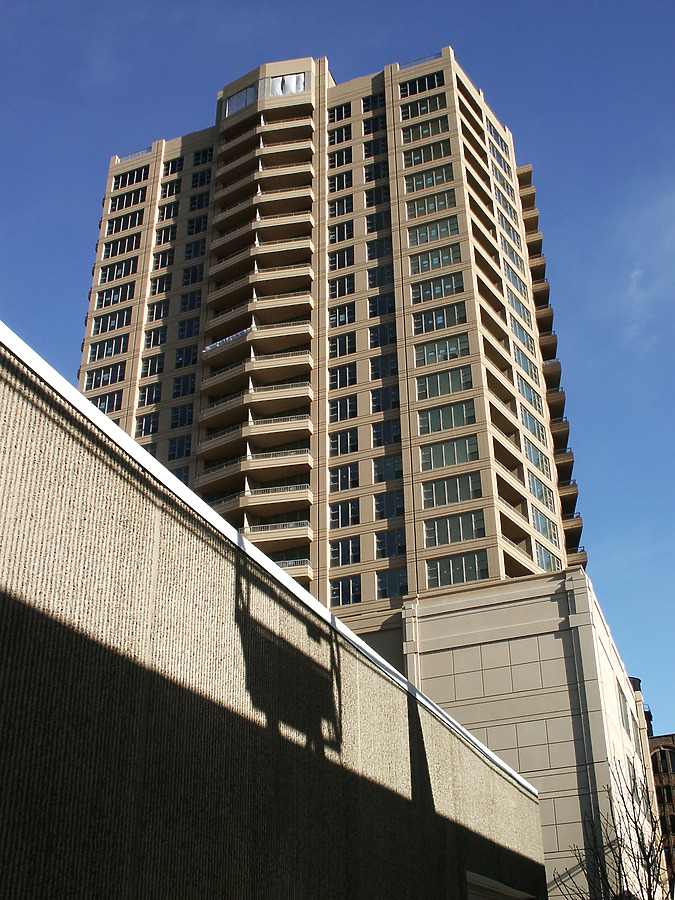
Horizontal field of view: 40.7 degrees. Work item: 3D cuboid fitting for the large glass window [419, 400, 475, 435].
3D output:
[{"bbox_3d":[8.100,-2.350,67.330,4.310,2.050,0.200,-11,-30,20],"label":"large glass window"}]

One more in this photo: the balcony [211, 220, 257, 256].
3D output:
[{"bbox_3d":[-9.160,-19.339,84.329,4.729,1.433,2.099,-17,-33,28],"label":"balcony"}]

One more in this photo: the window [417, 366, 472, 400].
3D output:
[{"bbox_3d":[8.139,-5.097,69.206,4.300,2.050,0.200,-12,-30,20],"label":"window"}]

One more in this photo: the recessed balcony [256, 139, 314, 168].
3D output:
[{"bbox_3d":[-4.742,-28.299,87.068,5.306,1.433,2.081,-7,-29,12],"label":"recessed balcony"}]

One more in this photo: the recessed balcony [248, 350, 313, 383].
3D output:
[{"bbox_3d":[-4.530,-6.710,73.640,5.020,1.380,1.780,-5,-29,9],"label":"recessed balcony"}]

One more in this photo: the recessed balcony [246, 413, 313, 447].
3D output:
[{"bbox_3d":[-4.473,-1.460,72.676,5.060,1.320,2.150,-6,-29,10],"label":"recessed balcony"}]

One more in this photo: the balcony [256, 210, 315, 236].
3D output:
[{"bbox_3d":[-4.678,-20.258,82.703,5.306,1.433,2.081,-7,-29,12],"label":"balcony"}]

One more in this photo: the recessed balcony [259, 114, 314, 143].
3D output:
[{"bbox_3d":[-4.678,-30.645,88.079,4.973,1.320,2.150,-6,-29,10],"label":"recessed balcony"}]

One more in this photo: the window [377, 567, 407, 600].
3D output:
[{"bbox_3d":[4.018,9.504,64.290,2.480,2.050,0.200,-12,-30,20],"label":"window"}]

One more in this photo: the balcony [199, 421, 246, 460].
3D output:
[{"bbox_3d":[-8.820,-0.630,72.320,4.720,1.380,1.680,-18,-33,29],"label":"balcony"}]

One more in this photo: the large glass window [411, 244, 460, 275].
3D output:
[{"bbox_3d":[8.060,-15.647,74.900,4.300,2.050,0.200,-12,-30,20],"label":"large glass window"}]

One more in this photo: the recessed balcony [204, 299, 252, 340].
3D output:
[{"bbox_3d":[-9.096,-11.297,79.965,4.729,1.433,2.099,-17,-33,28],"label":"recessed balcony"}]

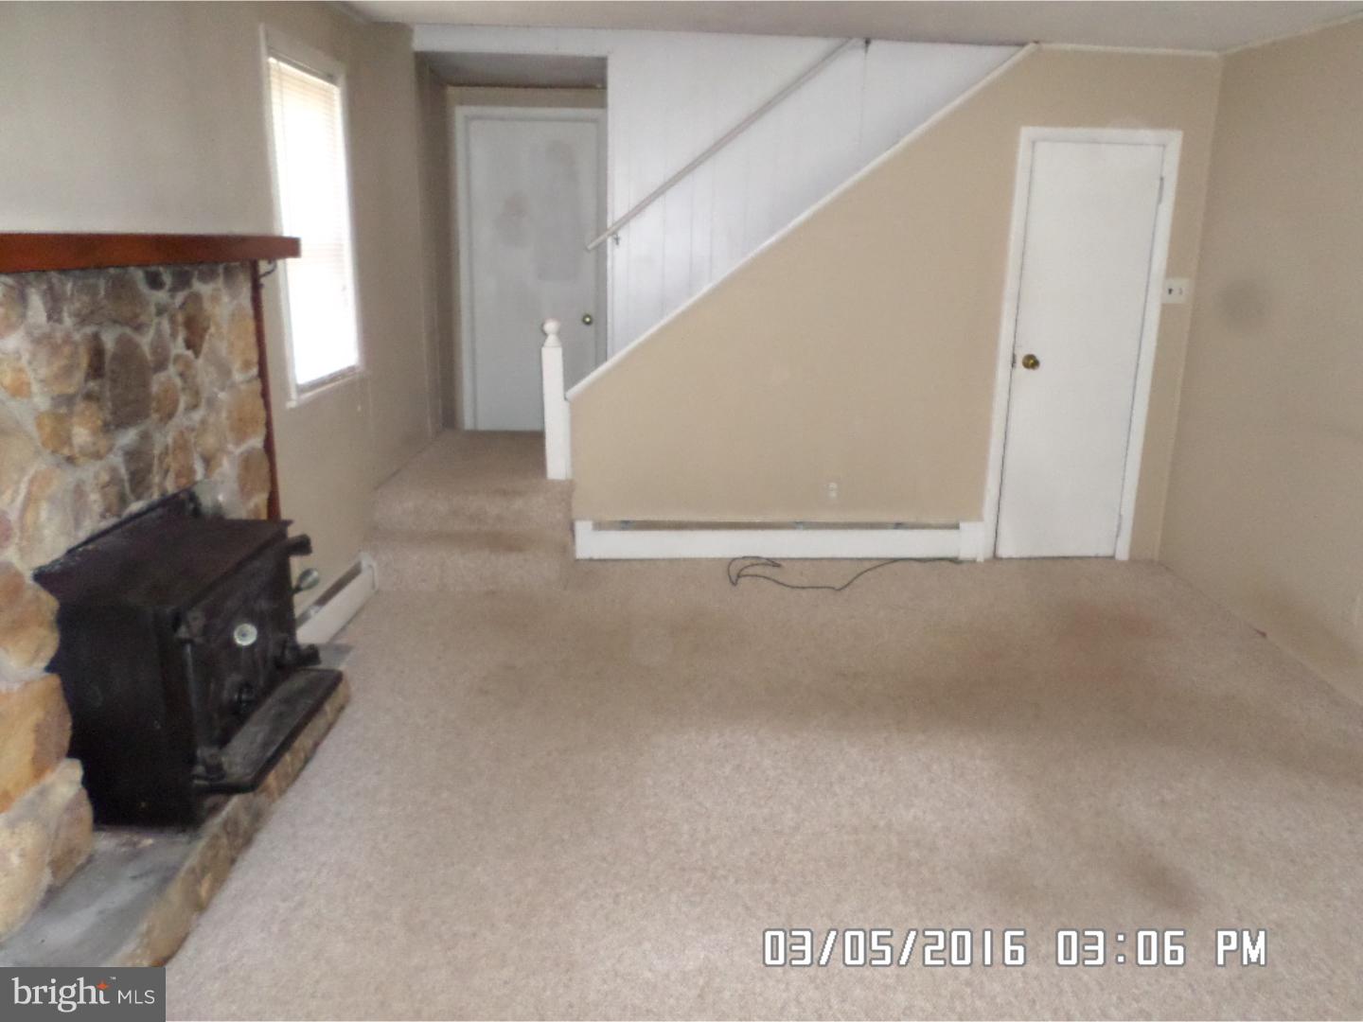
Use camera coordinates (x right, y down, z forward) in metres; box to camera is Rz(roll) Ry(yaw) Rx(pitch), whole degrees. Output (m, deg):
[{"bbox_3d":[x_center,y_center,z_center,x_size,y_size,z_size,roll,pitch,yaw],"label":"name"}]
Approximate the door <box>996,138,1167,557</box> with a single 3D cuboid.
[{"bbox_3d":[1.939,-0.740,4.850,0.627,2.015,0.050,0,14,-2],"label":"door"}]

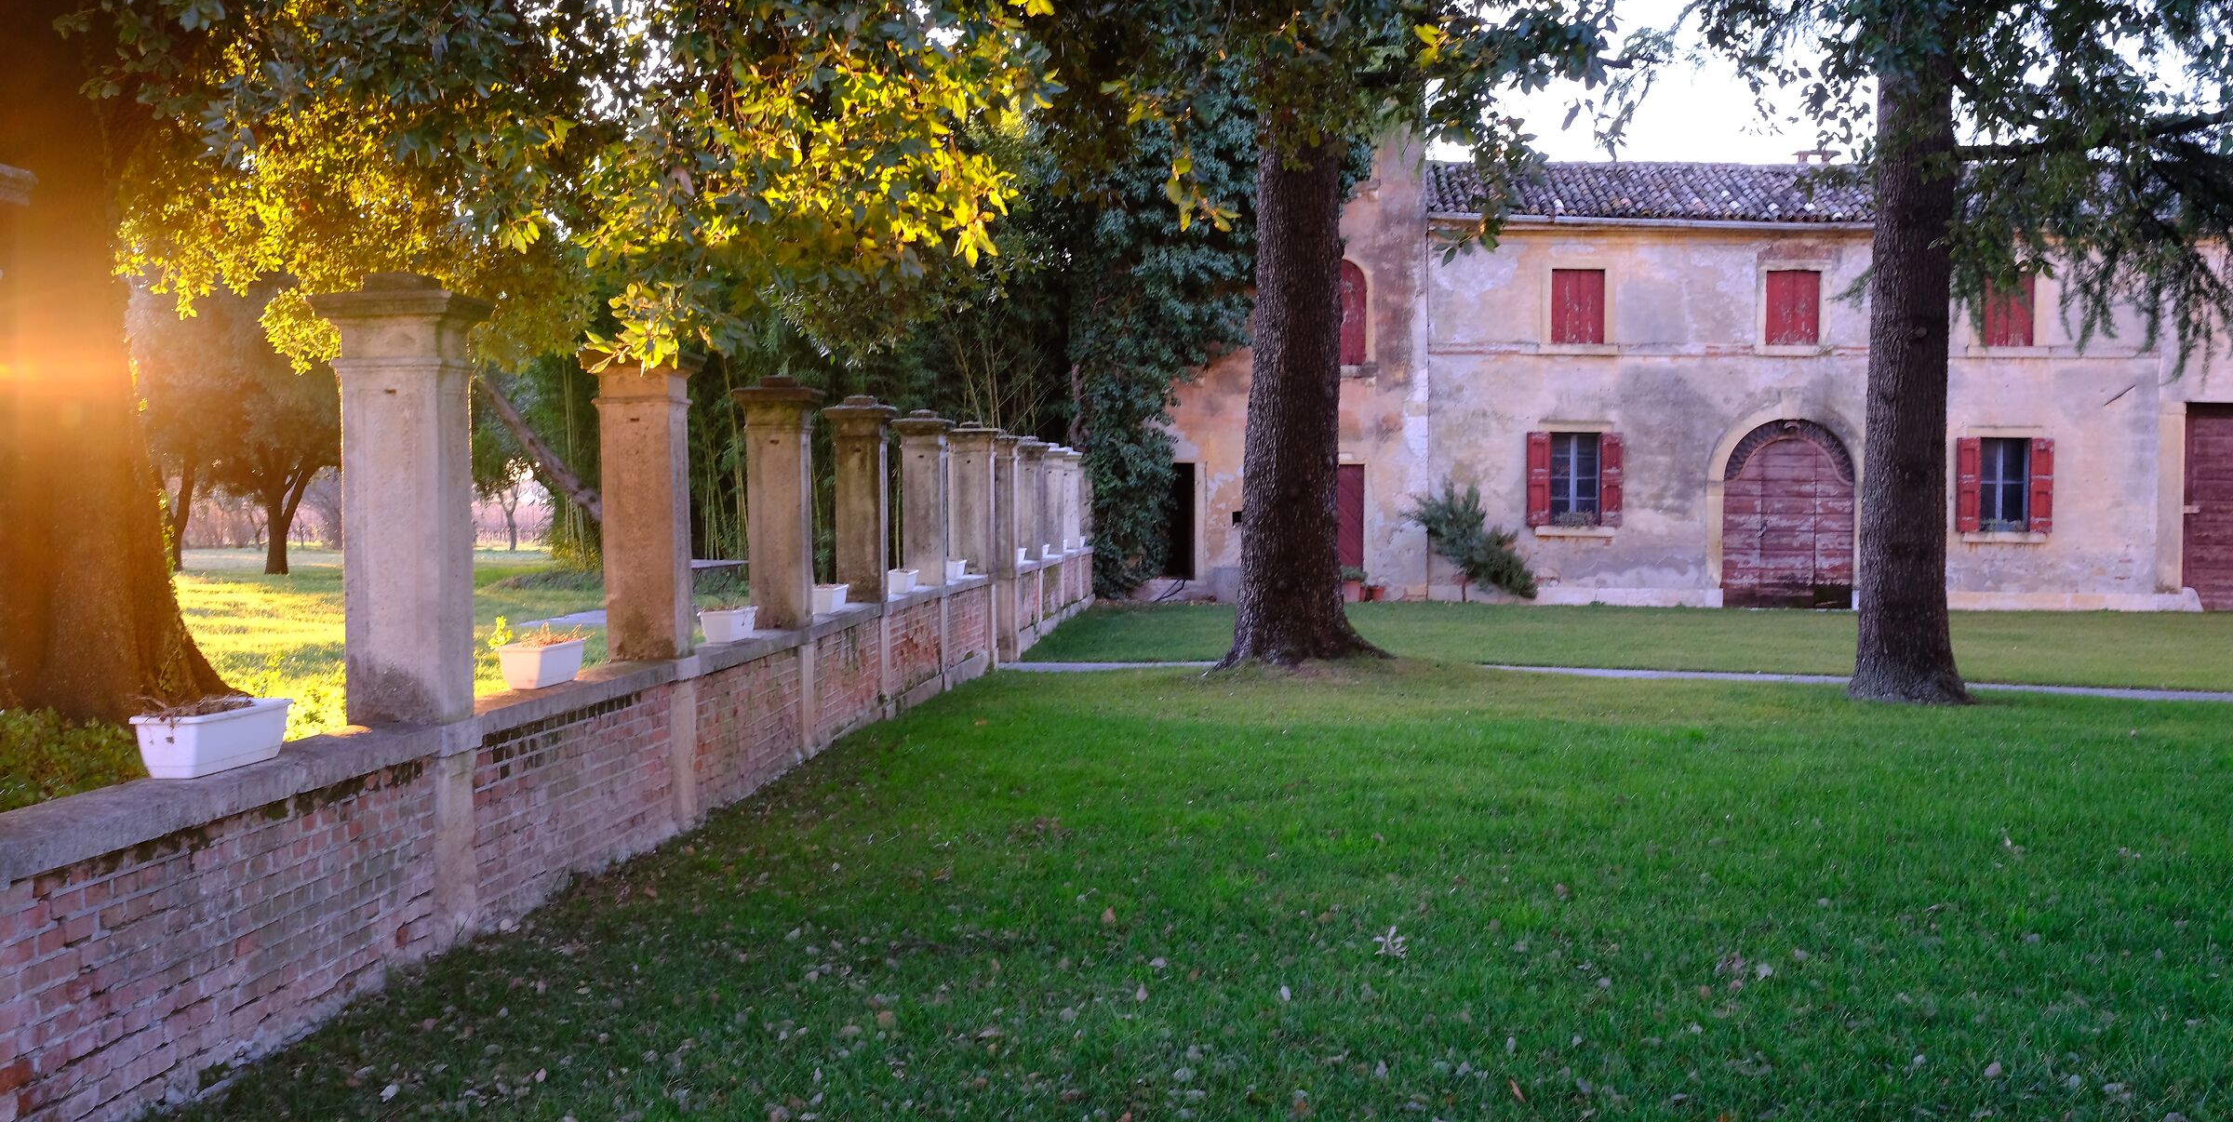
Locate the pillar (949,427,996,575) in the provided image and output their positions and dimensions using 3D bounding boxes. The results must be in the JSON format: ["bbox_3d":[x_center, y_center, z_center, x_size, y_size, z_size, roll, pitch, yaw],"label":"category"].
[{"bbox_3d":[-1.466,-0.639,22.620,0.490,1.563,0.490,0,2,4],"label":"pillar"}]

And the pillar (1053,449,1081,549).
[{"bbox_3d":[-0.799,-1.049,36.809,0.520,1.710,0.520,0,2,4],"label":"pillar"}]

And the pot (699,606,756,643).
[{"bbox_3d":[-2.343,0.385,13.084,0.210,0.190,0.600,0,2,4],"label":"pot"}]

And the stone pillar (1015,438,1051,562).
[{"bbox_3d":[-1.229,-0.868,30.450,0.520,1.710,0.520,0,2,4],"label":"stone pillar"}]

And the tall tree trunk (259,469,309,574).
[{"bbox_3d":[-19.554,-0.861,51.000,1.100,2.500,0.850,-1,2,-21],"label":"tall tree trunk"}]

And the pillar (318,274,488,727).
[{"bbox_3d":[-2.489,-0.215,7.645,0.460,1.563,0.460,0,2,4],"label":"pillar"}]

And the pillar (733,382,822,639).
[{"bbox_3d":[-2.085,-0.383,13.555,0.460,1.563,0.460,0,2,4],"label":"pillar"}]

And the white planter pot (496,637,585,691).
[{"bbox_3d":[-2.432,0.440,9.189,0.190,0.165,0.580,0,2,4],"label":"white planter pot"}]

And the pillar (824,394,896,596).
[{"bbox_3d":[-2.079,-0.511,17.878,0.520,1.710,0.520,0,2,4],"label":"pillar"}]

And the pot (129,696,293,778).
[{"bbox_3d":[-2.866,0.563,6.898,0.215,0.190,0.600,0,2,4],"label":"pot"}]

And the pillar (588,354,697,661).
[{"bbox_3d":[-2.501,-0.333,11.632,0.520,1.710,0.520,0,2,4],"label":"pillar"}]

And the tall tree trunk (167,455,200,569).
[{"bbox_3d":[-18.041,-0.895,42.000,0.520,2.200,0.480,0,2,4],"label":"tall tree trunk"}]

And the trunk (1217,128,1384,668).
[{"bbox_3d":[1.815,-1.592,21.300,1.500,5.250,1.400,0,2,4],"label":"trunk"}]

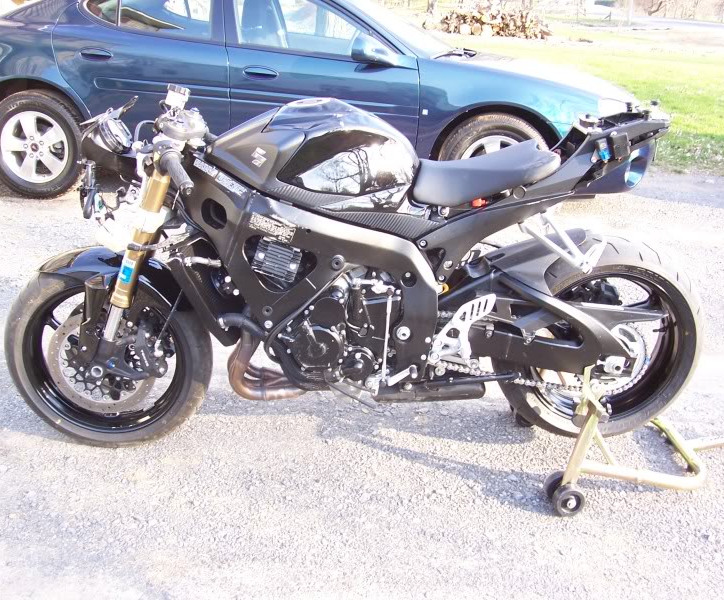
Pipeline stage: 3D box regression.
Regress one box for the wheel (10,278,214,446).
[{"bbox_3d":[-0.726,0.158,2.266,0.600,0.600,0.122,3,21,1],"label":"wheel"}]

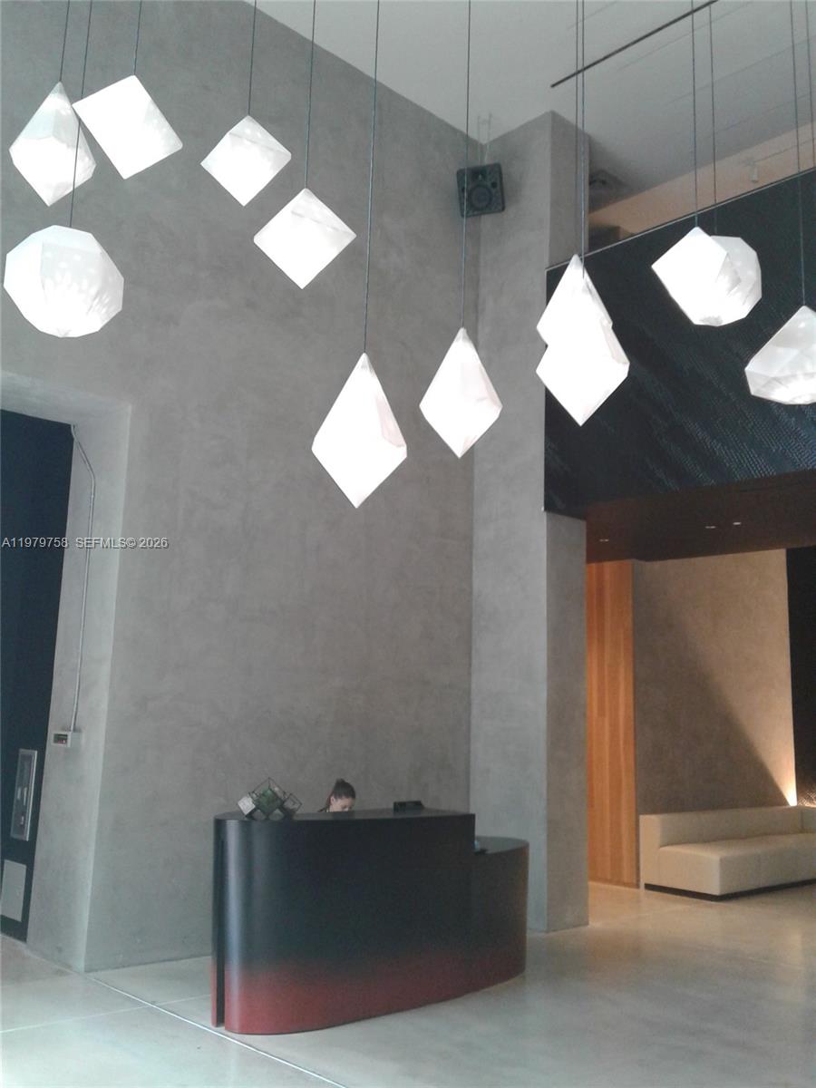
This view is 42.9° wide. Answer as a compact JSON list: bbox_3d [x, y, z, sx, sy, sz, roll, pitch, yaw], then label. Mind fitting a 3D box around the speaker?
[{"bbox_3d":[0.719,-3.457,10.154,0.420,0.450,0.340,-2,13,17],"label":"speaker"}]

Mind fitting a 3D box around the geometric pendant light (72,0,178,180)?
[{"bbox_3d":[-1.279,-2.089,4.760,0.470,0.844,0.460,5,-11,-17],"label":"geometric pendant light"}]

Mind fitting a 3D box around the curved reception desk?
[{"bbox_3d":[-0.163,2.292,6.695,2.740,1.100,1.000,12,-15,-43],"label":"curved reception desk"}]

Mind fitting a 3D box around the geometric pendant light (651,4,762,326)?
[{"bbox_3d":[1.513,-1.970,5.304,0.540,1.754,0.540,-1,-11,16],"label":"geometric pendant light"}]

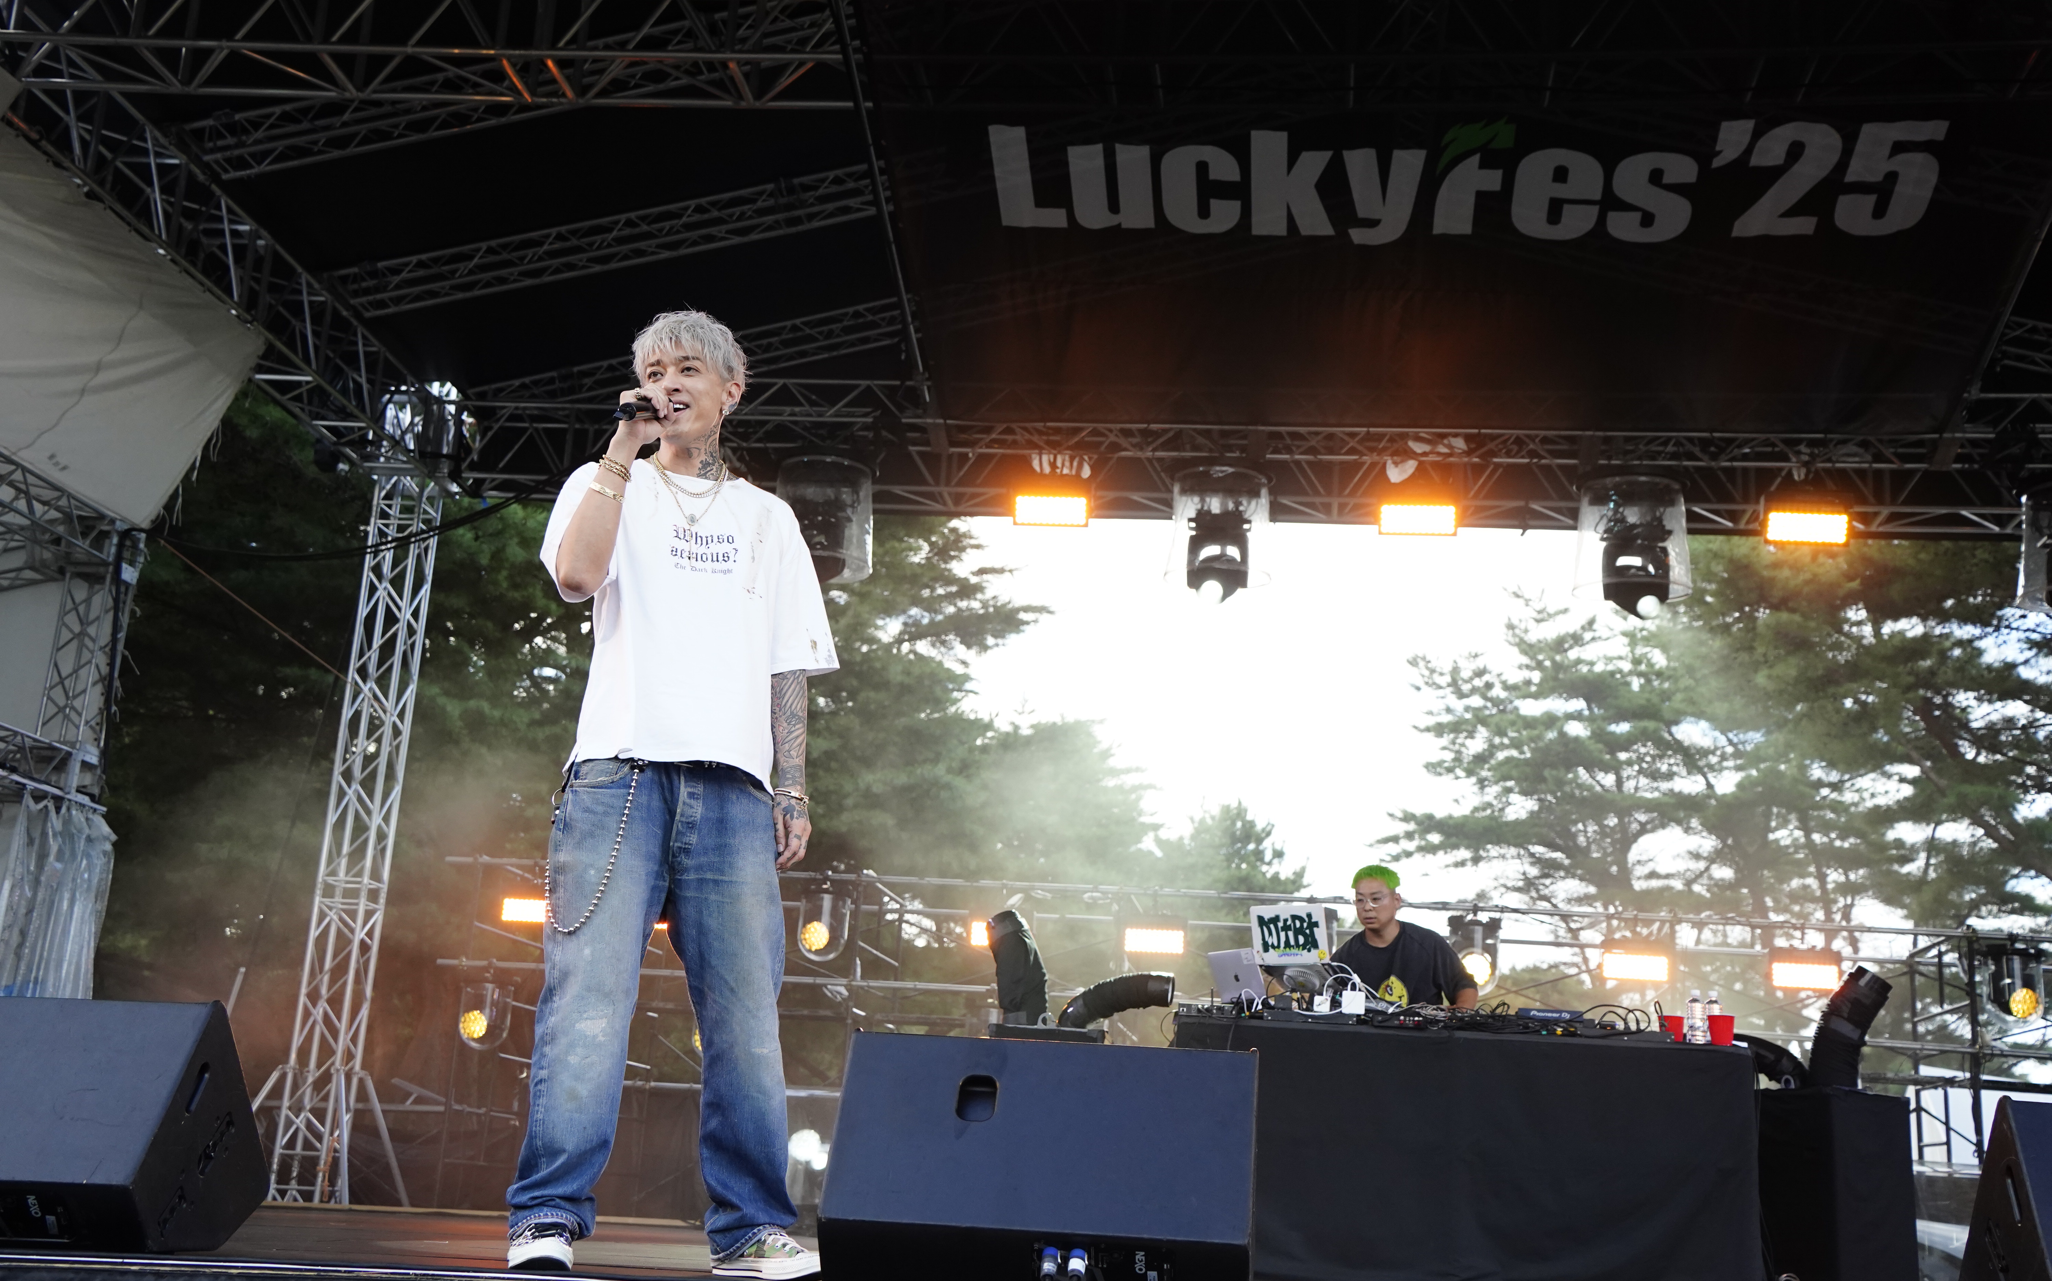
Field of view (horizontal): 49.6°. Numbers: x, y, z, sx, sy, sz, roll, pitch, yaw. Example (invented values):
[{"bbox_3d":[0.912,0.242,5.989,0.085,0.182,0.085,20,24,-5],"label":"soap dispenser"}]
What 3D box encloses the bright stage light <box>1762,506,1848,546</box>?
[{"bbox_3d":[4.807,-0.712,13.700,0.520,0.250,0.200,2,-15,6],"label":"bright stage light"}]

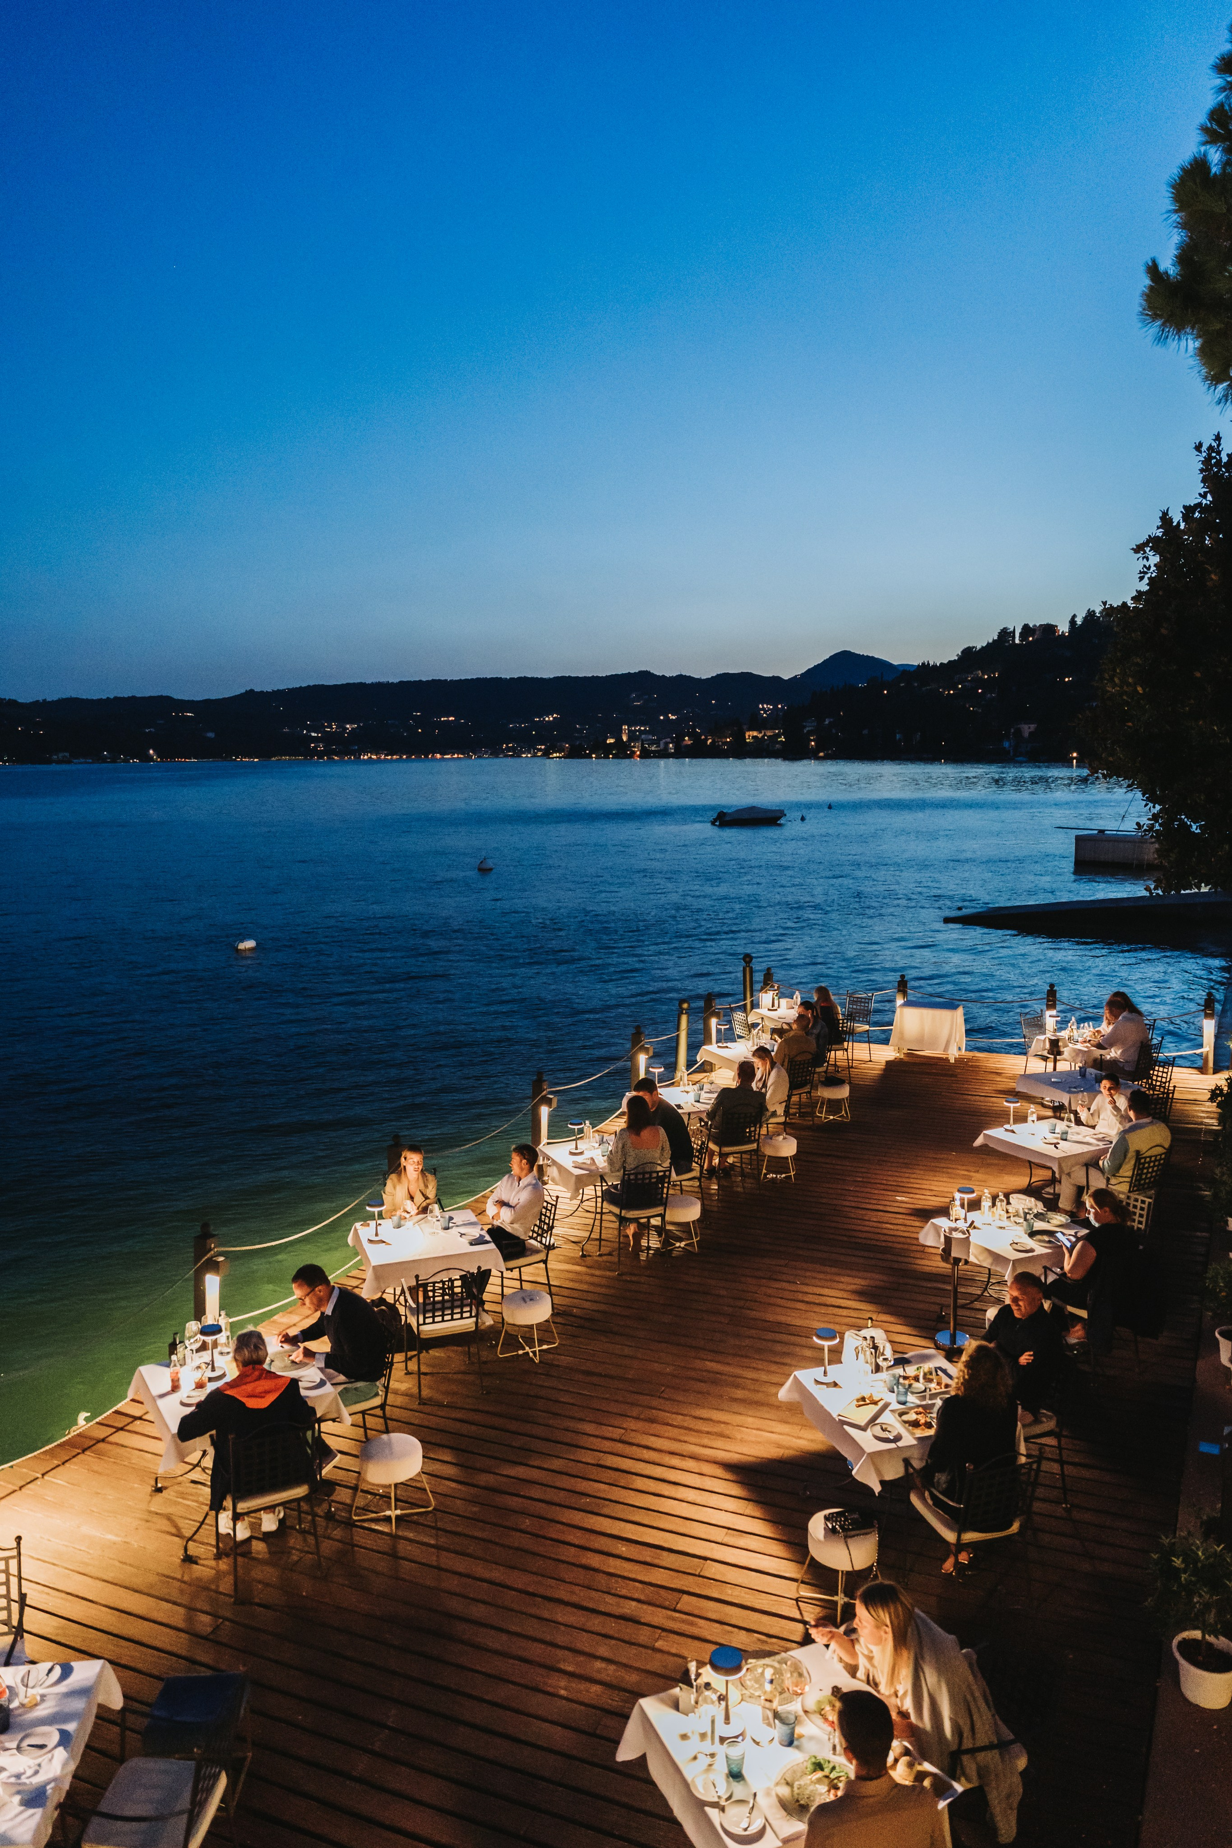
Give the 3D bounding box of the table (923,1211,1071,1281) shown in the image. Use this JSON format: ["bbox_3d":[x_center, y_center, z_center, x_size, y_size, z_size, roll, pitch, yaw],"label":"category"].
[{"bbox_3d":[3.144,2.756,9.645,0.950,0.750,0.950,-3,8,-23],"label":"table"}]

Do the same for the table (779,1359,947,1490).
[{"bbox_3d":[1.650,3.093,7.127,0.980,0.760,0.970,-3,8,-18],"label":"table"}]

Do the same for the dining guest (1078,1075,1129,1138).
[{"bbox_3d":[4.630,2.071,11.878,0.740,1.230,0.520,-6,10,-38],"label":"dining guest"}]

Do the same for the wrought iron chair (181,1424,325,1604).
[{"bbox_3d":[-1.860,2.970,6.531,0.550,0.920,0.540,-4,9,-28],"label":"wrought iron chair"}]

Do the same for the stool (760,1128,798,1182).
[{"bbox_3d":[1.655,2.385,12.598,0.380,0.410,0.380,1,8,8],"label":"stool"}]

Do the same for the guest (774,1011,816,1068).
[{"bbox_3d":[1.880,1.619,13.663,0.520,1.310,0.750,-4,9,-28],"label":"guest"}]

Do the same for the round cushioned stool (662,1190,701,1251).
[{"bbox_3d":[0.551,2.525,10.369,0.370,0.380,0.370,0,8,0],"label":"round cushioned stool"}]

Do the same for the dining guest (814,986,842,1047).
[{"bbox_3d":[2.783,1.426,16.348,0.480,1.270,0.640,-3,8,-24],"label":"dining guest"}]

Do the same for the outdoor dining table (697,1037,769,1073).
[{"bbox_3d":[1.710,1.968,15.405,0.970,0.750,0.970,-3,8,-20],"label":"outdoor dining table"}]

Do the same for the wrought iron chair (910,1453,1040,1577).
[{"bbox_3d":[1.740,2.875,5.982,0.530,0.890,0.500,-3,8,-18],"label":"wrought iron chair"}]

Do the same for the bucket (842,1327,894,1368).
[{"bbox_3d":[1.555,2.613,7.581,0.270,0.260,0.260,0,8,0],"label":"bucket"}]

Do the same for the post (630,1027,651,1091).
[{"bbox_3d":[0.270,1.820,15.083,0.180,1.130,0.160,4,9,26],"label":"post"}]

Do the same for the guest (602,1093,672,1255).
[{"bbox_3d":[0.138,2.039,9.943,0.490,1.340,0.720,-2,8,-16],"label":"guest"}]

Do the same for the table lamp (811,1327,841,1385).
[{"bbox_3d":[1.202,2.462,7.025,0.150,0.290,0.150,0,8,0],"label":"table lamp"}]

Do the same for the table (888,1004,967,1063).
[{"bbox_3d":[4.430,1.529,17.527,0.930,0.750,0.580,3,8,18],"label":"table"}]

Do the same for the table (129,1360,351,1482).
[{"bbox_3d":[-2.180,2.990,7.067,0.900,0.770,0.900,-5,9,-31],"label":"table"}]

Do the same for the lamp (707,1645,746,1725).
[{"bbox_3d":[0.378,2.595,4.144,0.127,0.280,0.127,0,8,0],"label":"lamp"}]

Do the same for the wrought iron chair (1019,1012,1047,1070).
[{"bbox_3d":[5.370,1.538,15.377,0.470,0.870,0.500,-5,9,-34],"label":"wrought iron chair"}]

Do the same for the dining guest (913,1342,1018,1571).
[{"bbox_3d":[1.738,2.765,6.346,0.500,1.310,0.660,-3,8,-18],"label":"dining guest"}]

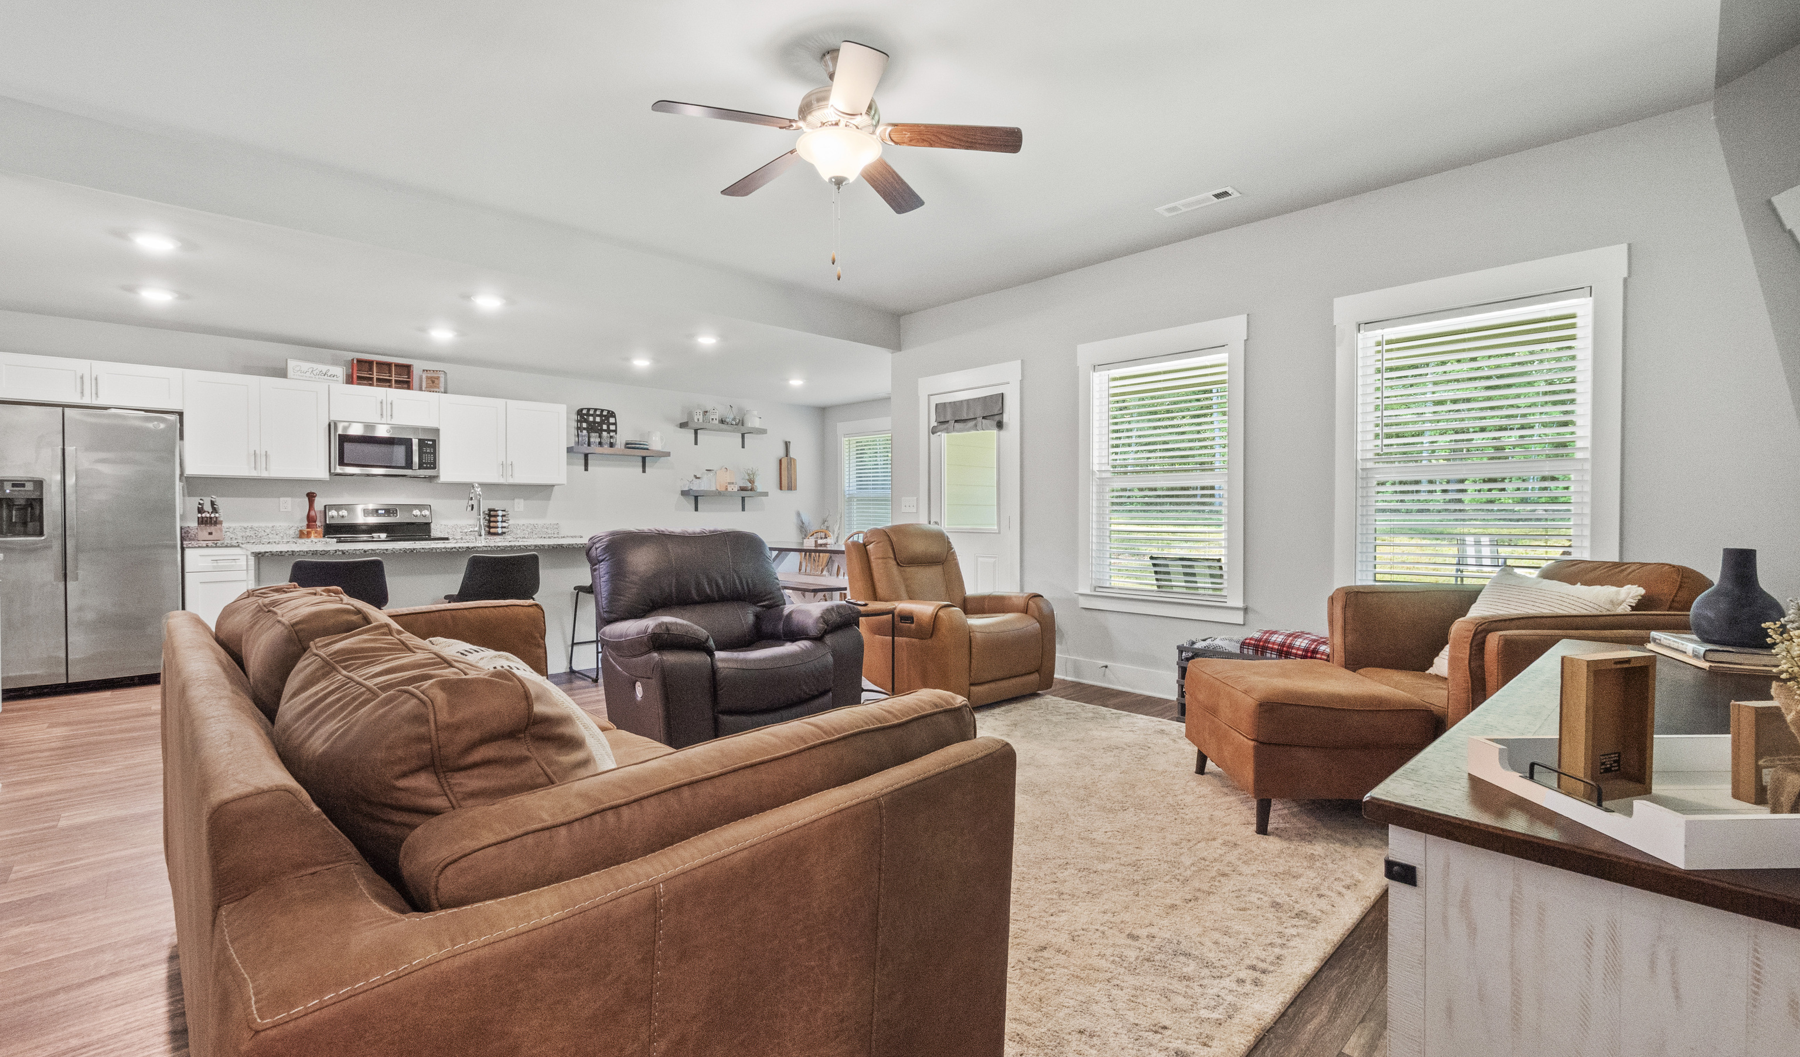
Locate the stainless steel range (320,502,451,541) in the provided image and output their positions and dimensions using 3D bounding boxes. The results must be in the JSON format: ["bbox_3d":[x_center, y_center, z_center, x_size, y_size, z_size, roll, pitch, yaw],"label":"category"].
[{"bbox_3d":[-4.216,0.400,6.014,0.760,1.180,0.700,-2,2,-44],"label":"stainless steel range"}]

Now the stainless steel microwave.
[{"bbox_3d":[-4.421,-0.648,6.217,0.400,0.426,0.754,1,2,45],"label":"stainless steel microwave"}]

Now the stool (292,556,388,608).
[{"bbox_3d":[-3.073,0.604,3.979,0.430,0.880,0.490,-2,2,-44],"label":"stool"}]

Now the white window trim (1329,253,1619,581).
[{"bbox_3d":[2.605,-0.306,3.381,0.060,1.734,1.065,-2,2,-44],"label":"white window trim"}]

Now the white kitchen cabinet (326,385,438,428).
[{"bbox_3d":[-4.440,-1.017,6.244,0.325,0.296,0.769,1,2,45],"label":"white kitchen cabinet"}]

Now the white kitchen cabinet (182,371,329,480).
[{"bbox_3d":[-5.004,-0.767,5.681,0.325,0.767,0.834,1,2,45],"label":"white kitchen cabinet"}]

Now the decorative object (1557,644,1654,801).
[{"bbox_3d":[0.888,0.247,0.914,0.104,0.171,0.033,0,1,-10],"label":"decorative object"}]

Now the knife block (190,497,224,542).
[{"bbox_3d":[-5.063,-0.072,5.343,0.140,0.330,0.220,-2,2,-44],"label":"knife block"}]

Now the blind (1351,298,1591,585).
[{"bbox_3d":[2.597,-0.299,3.361,0.846,1.433,0.055,1,2,45],"label":"blind"}]

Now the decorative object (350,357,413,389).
[{"bbox_3d":[-4.437,-1.290,6.253,0.100,0.250,0.421,1,2,45],"label":"decorative object"}]

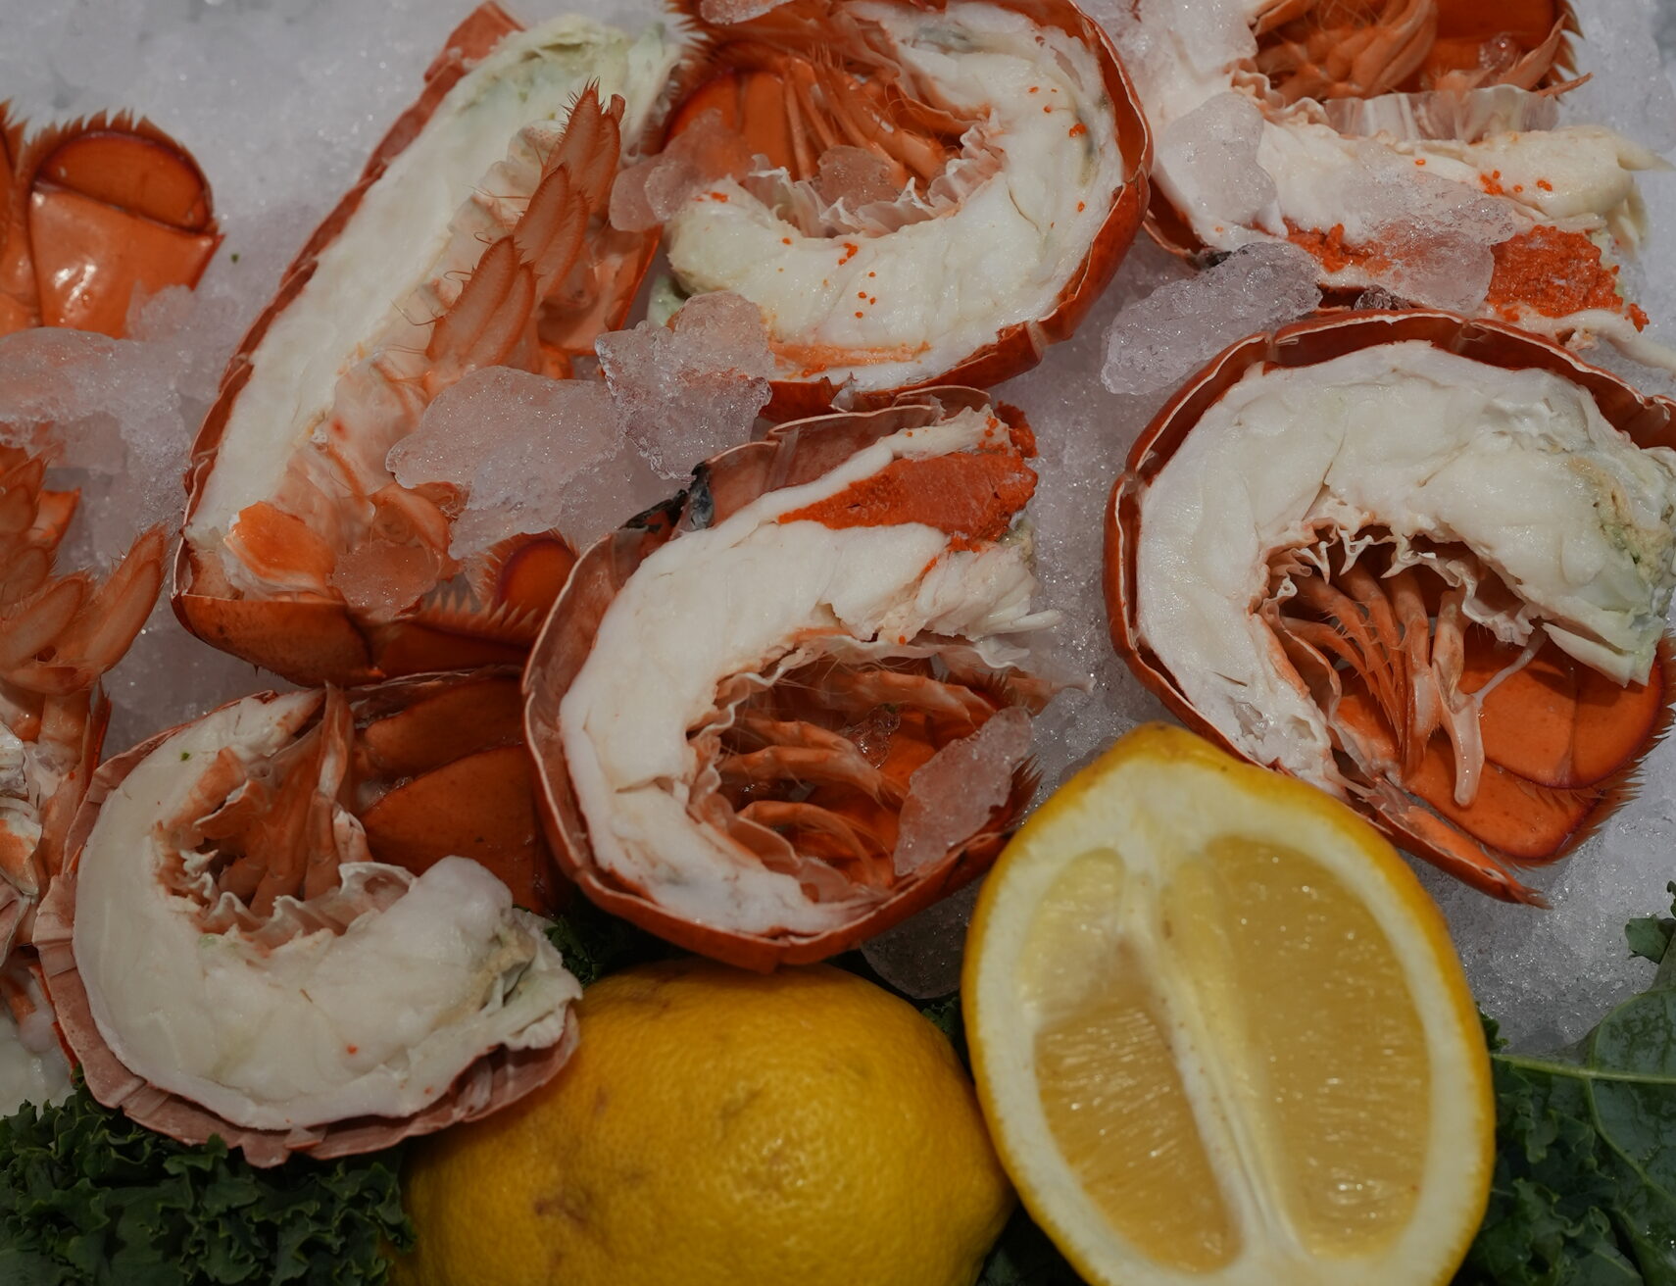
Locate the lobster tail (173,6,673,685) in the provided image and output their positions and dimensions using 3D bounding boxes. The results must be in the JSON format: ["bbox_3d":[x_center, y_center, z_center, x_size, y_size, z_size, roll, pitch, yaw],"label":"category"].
[{"bbox_3d":[-0.065,-0.049,0.441,0.068,0.036,0.140,19,64,4],"label":"lobster tail"}]

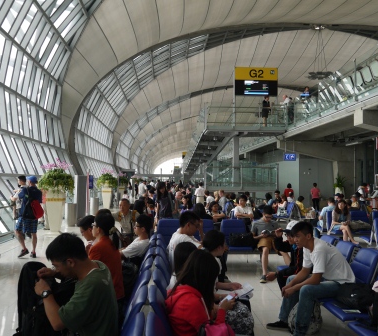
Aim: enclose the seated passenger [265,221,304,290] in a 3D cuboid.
[{"bbox_3d":[1.309,1.200,5.248,0.780,1.150,0.550,0,-2,-3],"label":"seated passenger"}]

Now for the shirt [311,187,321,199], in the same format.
[{"bbox_3d":[6.799,1.325,23.500,0.460,0.600,0.270,0,-2,-2],"label":"shirt"}]

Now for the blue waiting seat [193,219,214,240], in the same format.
[{"bbox_3d":[0.222,1.387,7.800,0.520,0.920,0.660,0,-2,-2],"label":"blue waiting seat"}]

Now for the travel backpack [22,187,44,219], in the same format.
[{"bbox_3d":[-3.283,0.742,9.200,0.300,0.620,0.360,-1,-2,30],"label":"travel backpack"}]

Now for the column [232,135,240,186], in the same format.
[{"bbox_3d":[2.407,0.349,22.300,0.320,3.840,0.320,0,-2,-2],"label":"column"}]

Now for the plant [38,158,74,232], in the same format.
[{"bbox_3d":[-4.270,0.874,14.079,1.100,2.330,1.020,0,-2,-3],"label":"plant"}]

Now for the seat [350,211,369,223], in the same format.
[{"bbox_3d":[4.132,1.475,10.657,0.550,0.900,0.650,0,-2,-3],"label":"seat"}]

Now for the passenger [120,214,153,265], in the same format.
[{"bbox_3d":[-0.740,1.134,4.965,0.780,1.220,0.520,0,-2,-3],"label":"passenger"}]

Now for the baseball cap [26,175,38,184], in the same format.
[{"bbox_3d":[-3.348,0.254,9.400,0.260,0.150,0.190,-1,-2,32],"label":"baseball cap"}]

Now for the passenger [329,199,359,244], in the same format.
[{"bbox_3d":[3.446,1.319,9.750,0.520,1.170,0.780,0,-2,-1],"label":"passenger"}]

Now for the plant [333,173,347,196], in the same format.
[{"bbox_3d":[8.608,1.347,25.000,0.740,2.020,0.740,0,-2,-2],"label":"plant"}]

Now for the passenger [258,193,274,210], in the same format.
[{"bbox_3d":[2.454,1.439,14.400,0.800,1.200,0.500,0,-2,7],"label":"passenger"}]

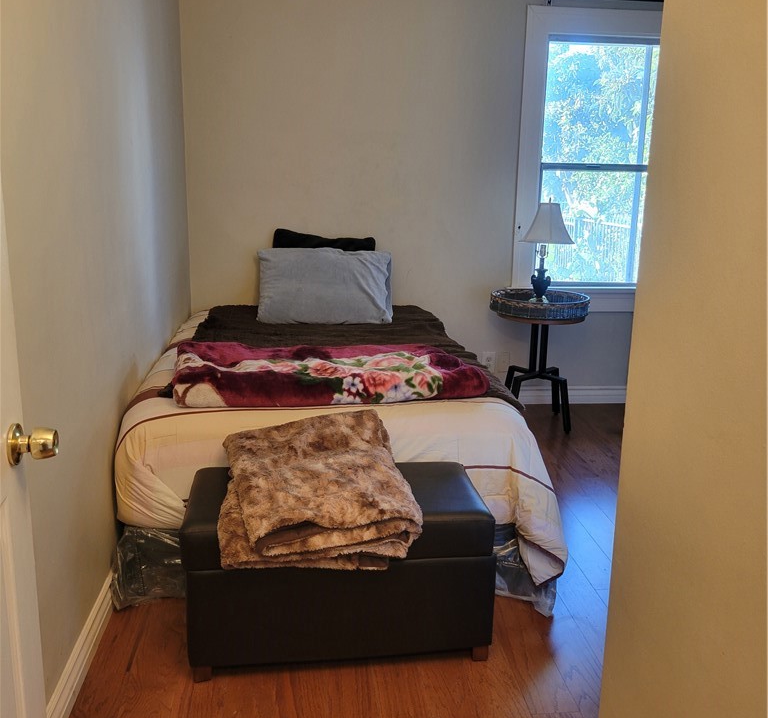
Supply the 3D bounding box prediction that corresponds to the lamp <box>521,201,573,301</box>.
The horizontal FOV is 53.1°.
[{"bbox_3d":[0.846,-0.544,4.011,0.300,0.560,0.300,0,13,-6],"label":"lamp"}]

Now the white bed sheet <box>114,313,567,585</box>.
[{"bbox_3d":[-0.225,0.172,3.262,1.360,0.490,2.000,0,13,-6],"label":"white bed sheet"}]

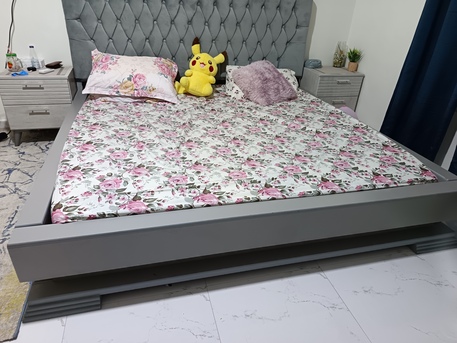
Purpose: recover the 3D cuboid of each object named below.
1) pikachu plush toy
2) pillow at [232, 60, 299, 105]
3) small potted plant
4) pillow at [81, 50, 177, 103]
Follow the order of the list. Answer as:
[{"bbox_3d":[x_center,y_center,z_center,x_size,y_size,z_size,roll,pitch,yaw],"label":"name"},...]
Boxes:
[{"bbox_3d":[-0.235,-0.892,2.710,0.389,0.421,0.259,6,20,-6],"label":"pikachu plush toy"},{"bbox_3d":[0.305,-0.744,2.654,0.416,0.130,0.421,-22,68,-32],"label":"pillow"},{"bbox_3d":[1.333,-1.172,3.341,0.154,0.219,0.154,-5,32,-15],"label":"small potted plant"},{"bbox_3d":[-0.720,-0.720,2.398,0.702,0.146,0.497,1,56,-13],"label":"pillow"}]

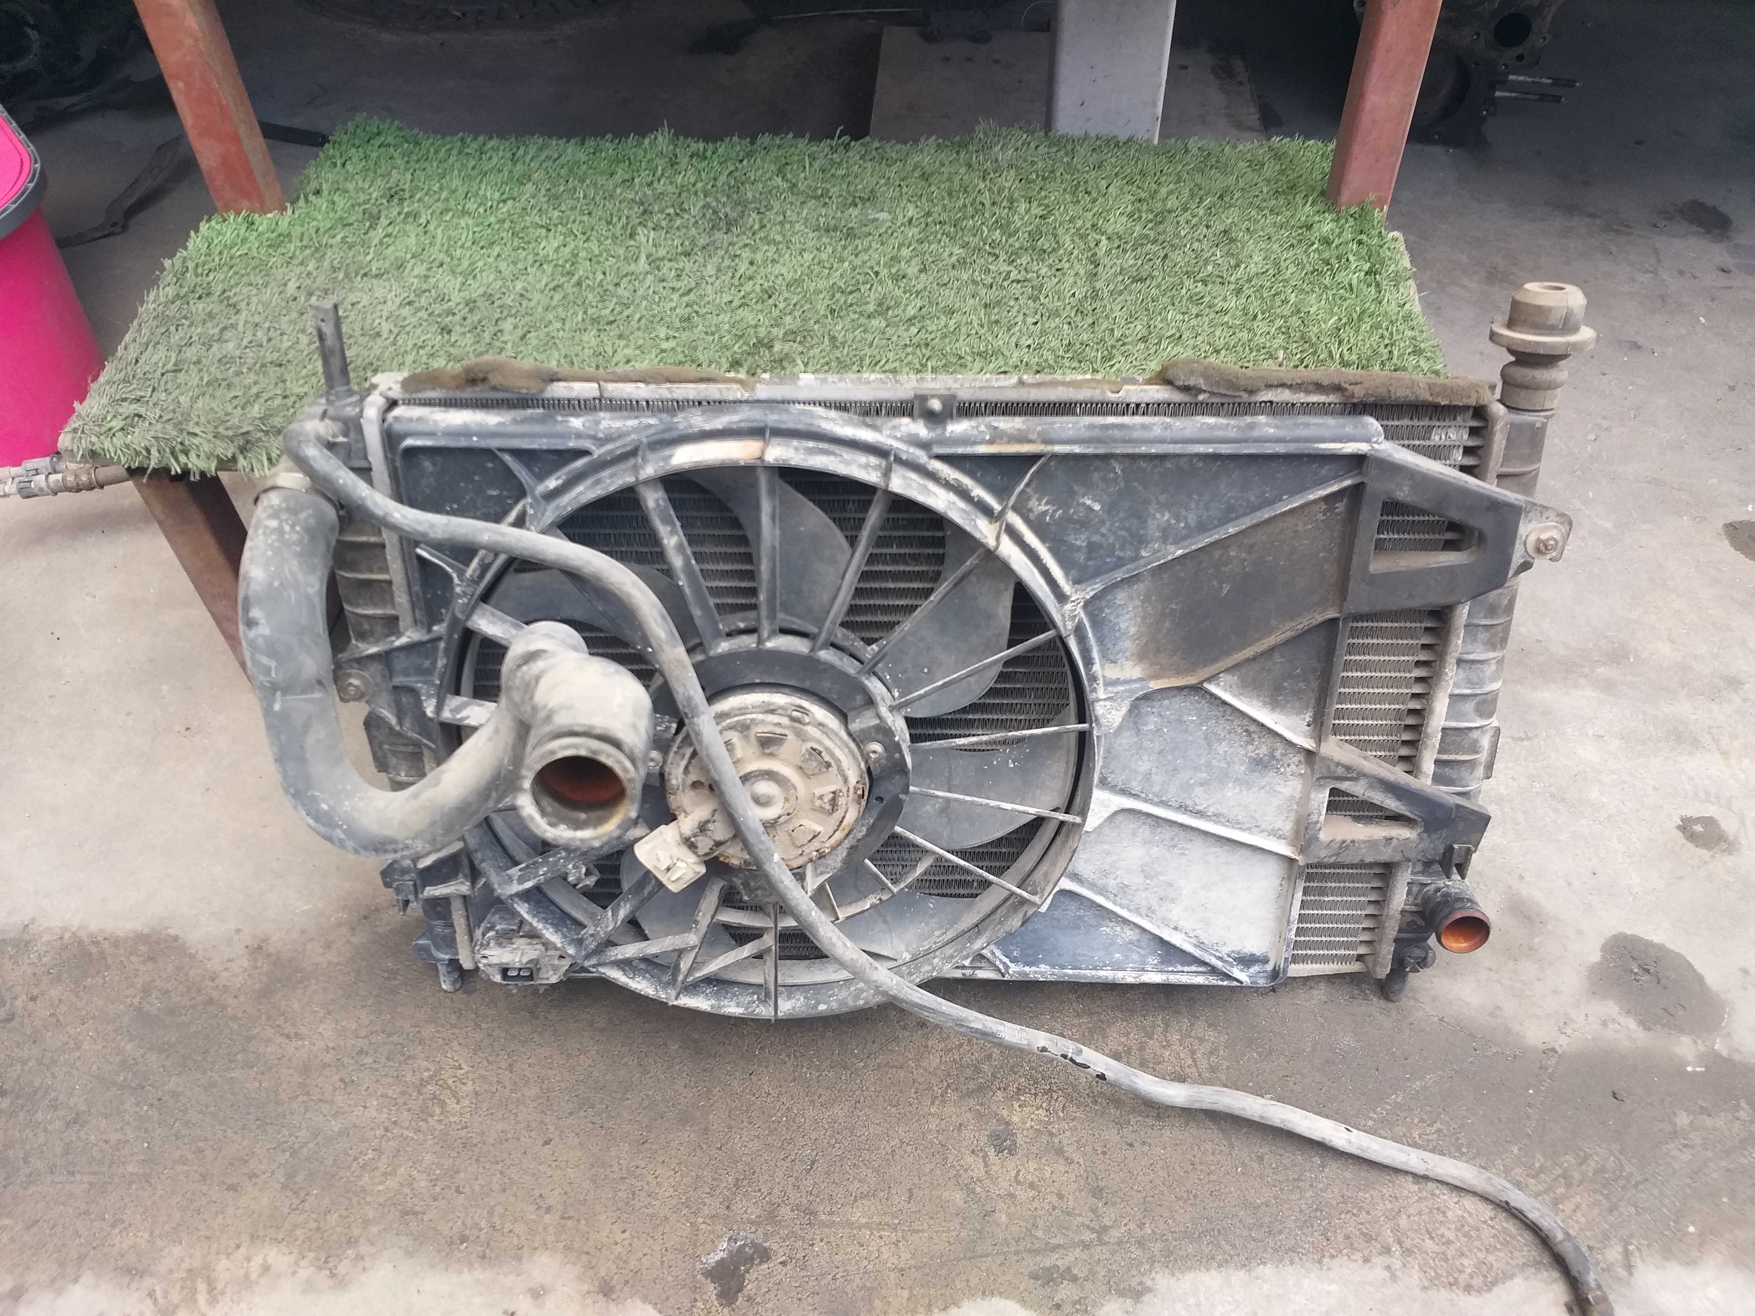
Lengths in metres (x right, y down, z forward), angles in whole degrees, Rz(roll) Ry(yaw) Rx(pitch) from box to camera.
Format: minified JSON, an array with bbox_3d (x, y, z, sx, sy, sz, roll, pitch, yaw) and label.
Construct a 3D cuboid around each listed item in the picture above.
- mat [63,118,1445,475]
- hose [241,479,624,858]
[{"bbox_3d":[-0.063,-0.268,0.950,0.850,0.035,0.460,1,43,3],"label":"mat"},{"bbox_3d":[-0.208,0.012,0.620,0.220,0.175,0.215,1,25,-2],"label":"hose"}]

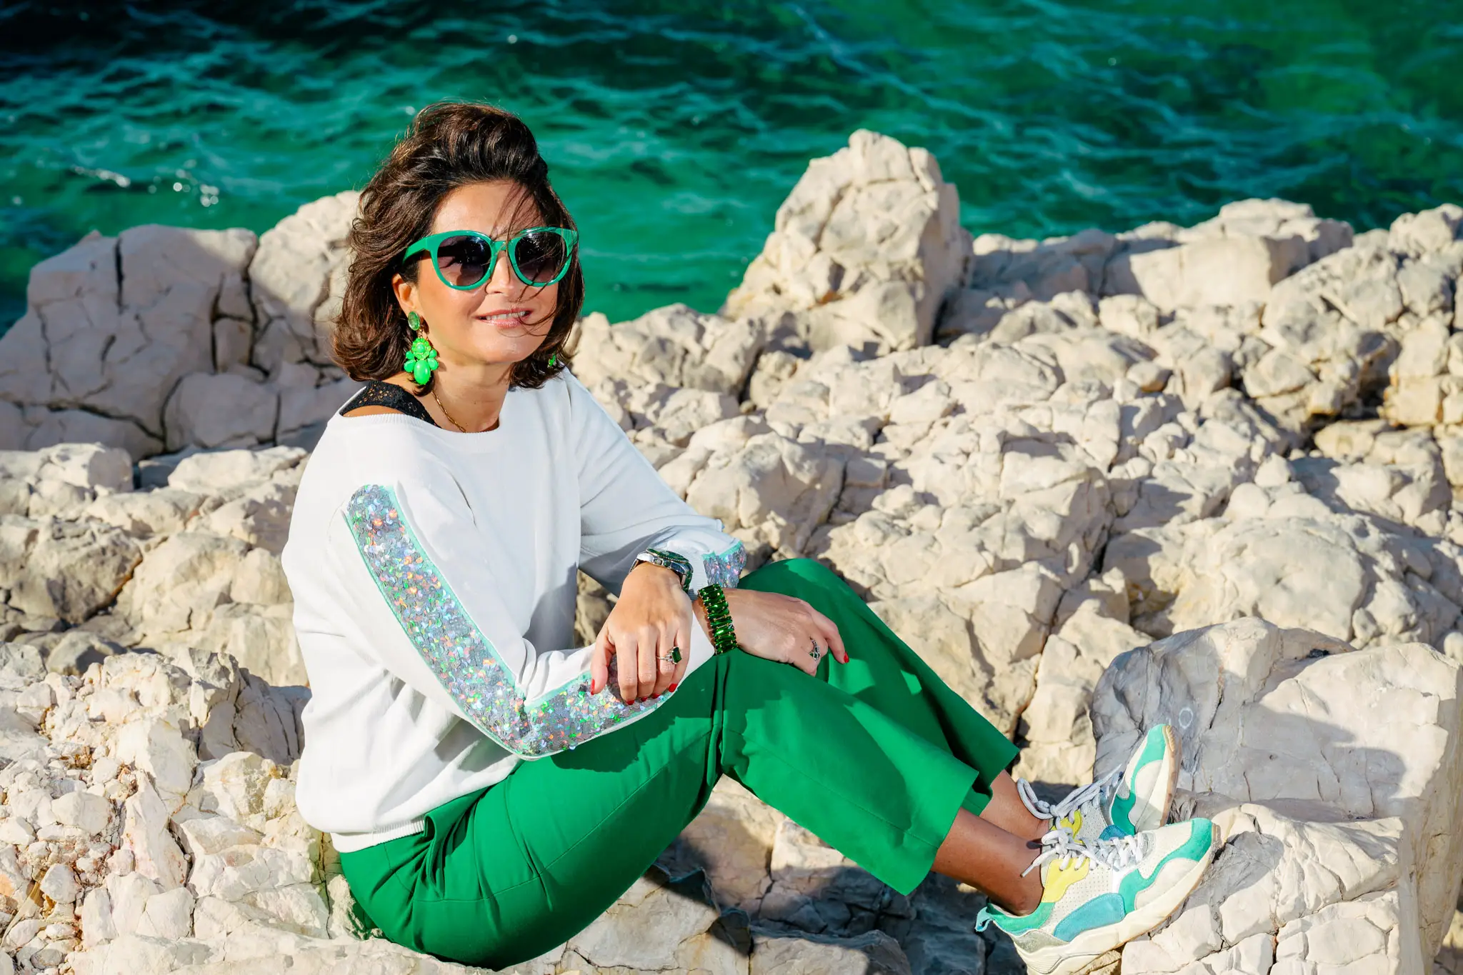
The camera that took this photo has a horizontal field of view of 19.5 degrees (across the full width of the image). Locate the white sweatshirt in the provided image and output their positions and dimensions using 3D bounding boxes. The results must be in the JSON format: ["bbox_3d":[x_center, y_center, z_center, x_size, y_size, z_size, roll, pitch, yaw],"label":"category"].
[{"bbox_3d":[-0.194,0.111,3.990,0.430,0.430,0.460,11,18,38],"label":"white sweatshirt"}]

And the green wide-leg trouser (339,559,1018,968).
[{"bbox_3d":[-0.051,0.262,3.980,0.670,0.380,0.400,9,17,33],"label":"green wide-leg trouser"}]

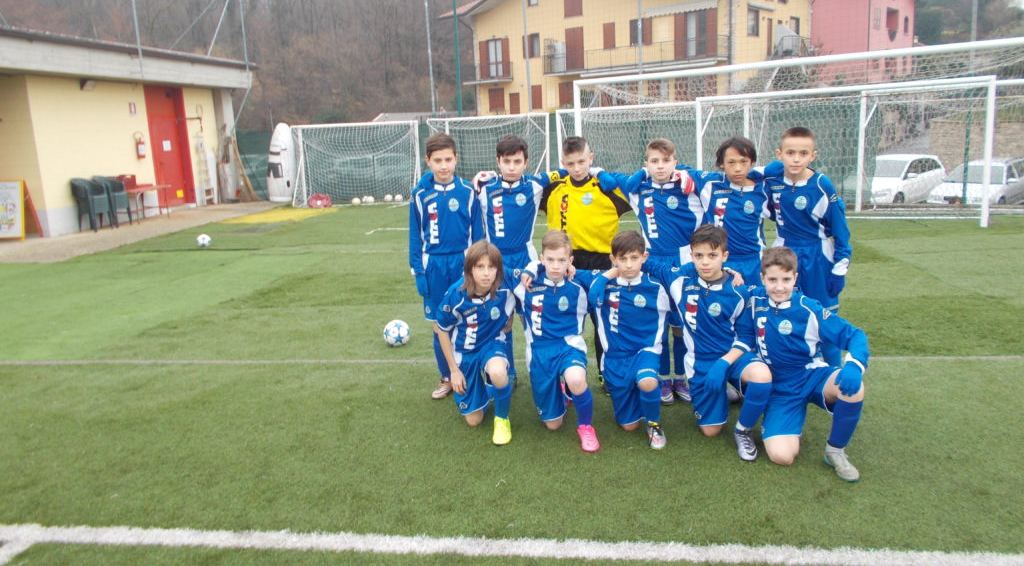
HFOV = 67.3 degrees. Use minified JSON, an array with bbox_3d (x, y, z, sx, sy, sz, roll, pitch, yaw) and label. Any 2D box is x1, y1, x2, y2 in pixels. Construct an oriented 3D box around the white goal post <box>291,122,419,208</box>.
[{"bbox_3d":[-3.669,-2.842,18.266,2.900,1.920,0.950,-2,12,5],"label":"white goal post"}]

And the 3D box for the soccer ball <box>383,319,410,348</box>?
[{"bbox_3d":[-0.896,0.396,6.021,0.208,0.208,0.208,-3,12,0],"label":"soccer ball"}]

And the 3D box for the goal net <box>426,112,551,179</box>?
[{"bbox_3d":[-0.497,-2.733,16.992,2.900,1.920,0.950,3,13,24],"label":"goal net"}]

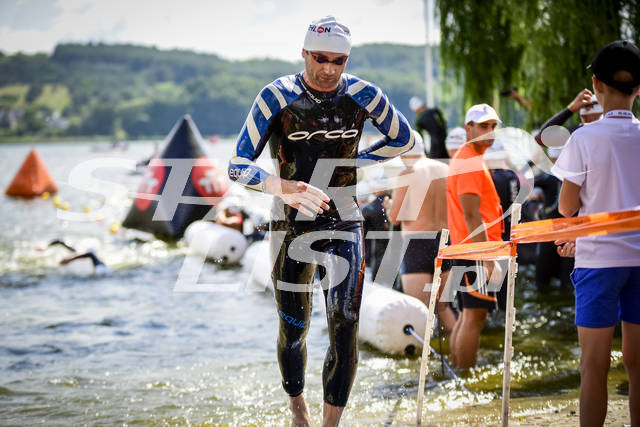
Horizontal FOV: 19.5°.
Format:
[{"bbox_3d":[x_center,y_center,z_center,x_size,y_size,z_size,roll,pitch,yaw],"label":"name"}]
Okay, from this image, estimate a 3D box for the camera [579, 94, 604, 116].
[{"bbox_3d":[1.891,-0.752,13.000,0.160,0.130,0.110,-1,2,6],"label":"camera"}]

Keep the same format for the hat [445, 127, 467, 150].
[{"bbox_3d":[1.093,-0.599,15.000,0.180,0.180,0.210,0,2,6],"label":"hat"}]

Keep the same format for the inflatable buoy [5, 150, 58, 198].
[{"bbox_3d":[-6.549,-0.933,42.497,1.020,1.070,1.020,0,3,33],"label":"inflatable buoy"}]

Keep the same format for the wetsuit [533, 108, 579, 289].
[{"bbox_3d":[1.772,0.097,12.700,0.650,1.550,0.400,0,2,9],"label":"wetsuit"}]

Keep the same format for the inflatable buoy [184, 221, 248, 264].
[{"bbox_3d":[-1.090,0.325,19.300,0.460,0.460,1.650,0,2,-10],"label":"inflatable buoy"}]

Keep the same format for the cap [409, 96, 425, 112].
[{"bbox_3d":[1.215,-1.372,23.500,0.200,0.160,0.170,-30,3,0],"label":"cap"}]

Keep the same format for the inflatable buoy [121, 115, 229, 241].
[{"bbox_3d":[-1.742,-0.469,24.000,1.550,1.700,1.400,0,2,0],"label":"inflatable buoy"}]

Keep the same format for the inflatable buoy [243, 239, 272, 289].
[{"bbox_3d":[-0.270,0.494,15.200,0.460,0.460,1.650,0,2,-10],"label":"inflatable buoy"}]

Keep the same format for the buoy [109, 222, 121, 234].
[{"bbox_3d":[-2.689,0.196,24.427,0.140,0.135,0.140,-1,2,0],"label":"buoy"}]

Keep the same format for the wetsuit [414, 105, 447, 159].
[{"bbox_3d":[1.224,-0.435,20.500,0.480,1.450,0.350,-2,3,-37],"label":"wetsuit"}]

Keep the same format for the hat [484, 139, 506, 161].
[{"bbox_3d":[1.284,-0.470,13.700,0.180,0.180,0.210,0,2,6],"label":"hat"}]

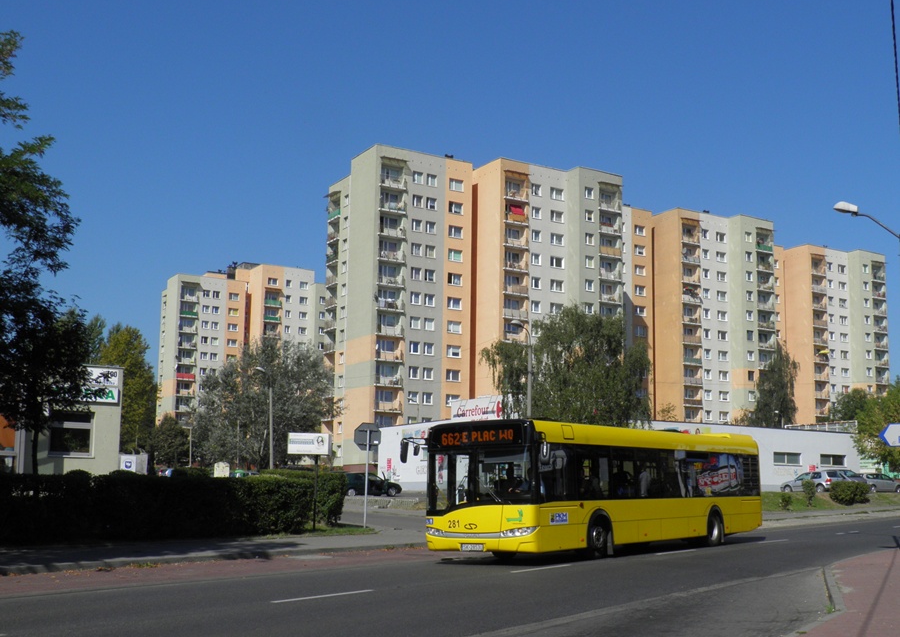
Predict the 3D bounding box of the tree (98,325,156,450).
[{"bbox_3d":[-31.812,7.886,86.801,7.500,15.000,7.500,1,-9,0],"label":"tree"}]

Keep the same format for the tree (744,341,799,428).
[{"bbox_3d":[35.188,9.930,98.801,5.800,15.000,5.800,1,-9,0],"label":"tree"}]

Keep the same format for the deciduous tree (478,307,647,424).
[{"bbox_3d":[5.292,3.841,41.281,7.900,9.000,7.300,1,-9,0],"label":"deciduous tree"}]

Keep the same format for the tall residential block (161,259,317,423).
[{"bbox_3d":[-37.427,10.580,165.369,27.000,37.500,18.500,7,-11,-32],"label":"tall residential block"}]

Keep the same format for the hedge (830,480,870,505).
[{"bbox_3d":[22.857,9.983,52.000,2.300,1.400,2.200,-6,-12,39],"label":"hedge"}]

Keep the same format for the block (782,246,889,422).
[{"bbox_3d":[60.155,7.380,148.580,17.500,35.500,13.000,7,-11,-32],"label":"block"}]

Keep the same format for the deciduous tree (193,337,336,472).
[{"bbox_3d":[-16.517,8.163,78.977,12.300,12.800,11.500,1,-9,0],"label":"deciduous tree"}]

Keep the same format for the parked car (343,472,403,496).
[{"bbox_3d":[-4.874,10.325,56.500,3.850,1.430,1.660,2,-9,-3],"label":"parked car"}]

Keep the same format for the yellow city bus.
[{"bbox_3d":[4.270,4.210,22.550,2.550,2.900,12.000,-7,-13,39],"label":"yellow city bus"}]

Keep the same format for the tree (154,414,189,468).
[{"bbox_3d":[-24.455,11.461,79.496,3.600,6.300,3.600,1,-9,0],"label":"tree"}]

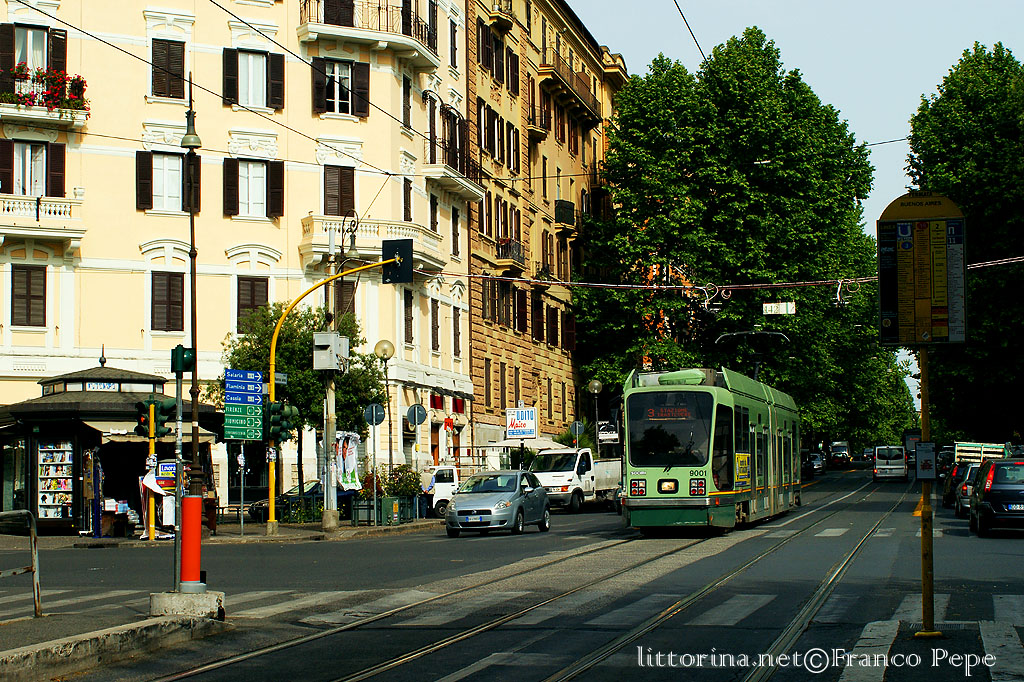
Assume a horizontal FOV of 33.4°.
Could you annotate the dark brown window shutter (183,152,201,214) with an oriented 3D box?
[{"bbox_3d":[-11.297,-5.578,60.229,0.655,2.057,0.070,2,-6,-28],"label":"dark brown window shutter"}]

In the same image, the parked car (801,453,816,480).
[{"bbox_3d":[16.178,7.034,96.000,1.720,1.520,4.100,-2,-4,14],"label":"parked car"}]

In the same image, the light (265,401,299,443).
[{"bbox_3d":[-5.337,1.887,39.500,0.620,0.930,0.420,2,-6,-28],"label":"light"}]

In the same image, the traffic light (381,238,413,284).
[{"bbox_3d":[-2.543,-1.780,38.616,0.700,0.980,0.380,-2,-5,14],"label":"traffic light"}]

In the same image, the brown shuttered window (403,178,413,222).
[{"bbox_3d":[-4.270,-5.553,69.916,0.200,2.228,1.030,-2,-5,14],"label":"brown shuttered window"}]

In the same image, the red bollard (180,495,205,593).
[{"bbox_3d":[-3.305,2.098,17.650,0.250,1.020,0.250,-2,-5,11],"label":"red bollard"}]

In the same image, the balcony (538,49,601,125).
[{"bbox_3d":[3.579,-14.836,101.004,0.849,1.432,14.022,-2,-5,14],"label":"balcony"}]

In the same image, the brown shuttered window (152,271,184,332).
[{"bbox_3d":[-12.569,-1.451,62.452,1.218,2.211,0.200,2,-6,-28],"label":"brown shuttered window"}]

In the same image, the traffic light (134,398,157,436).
[{"bbox_3d":[-8.100,1.697,37.600,0.280,0.860,0.360,-2,-5,14],"label":"traffic light"}]

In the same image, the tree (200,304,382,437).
[{"bbox_3d":[-6.098,1.848,48.500,5.100,5.828,4.800,-2,-5,14],"label":"tree"}]

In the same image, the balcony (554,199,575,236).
[{"bbox_3d":[2.863,-6.662,91.294,0.800,1.600,2.200,-2,-5,14],"label":"balcony"}]

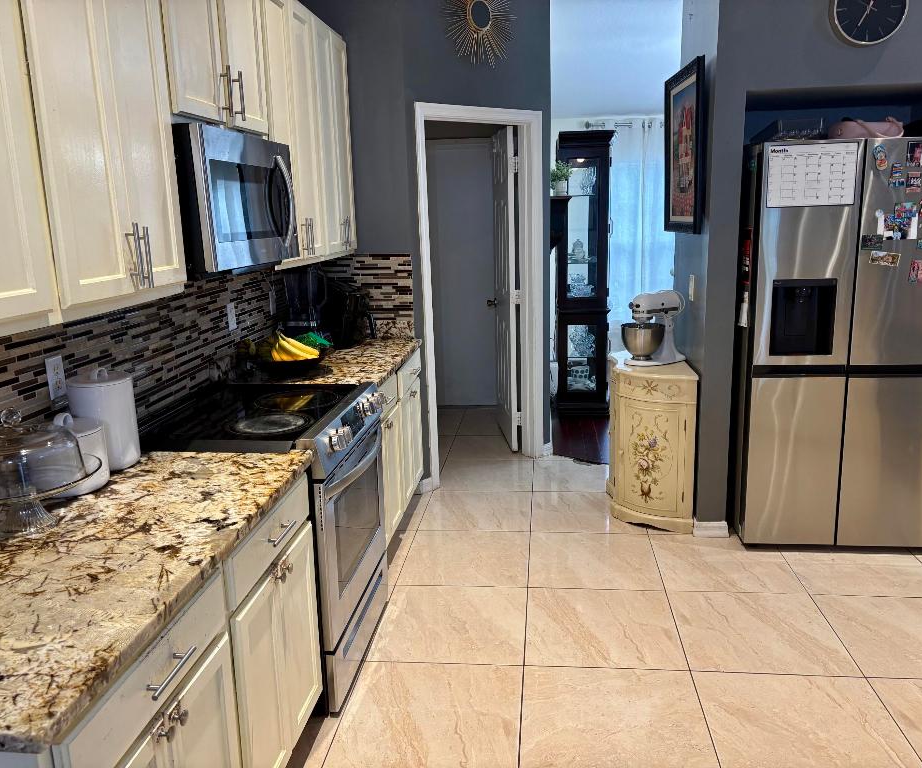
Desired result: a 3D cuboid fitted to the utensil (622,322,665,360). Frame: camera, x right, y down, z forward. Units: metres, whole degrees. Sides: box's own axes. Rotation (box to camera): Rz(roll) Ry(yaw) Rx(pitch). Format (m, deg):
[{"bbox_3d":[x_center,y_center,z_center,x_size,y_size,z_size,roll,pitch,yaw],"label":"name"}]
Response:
[{"bbox_3d":[0.914,-0.209,3.866,0.218,0.167,0.218,0,13,6],"label":"utensil"}]

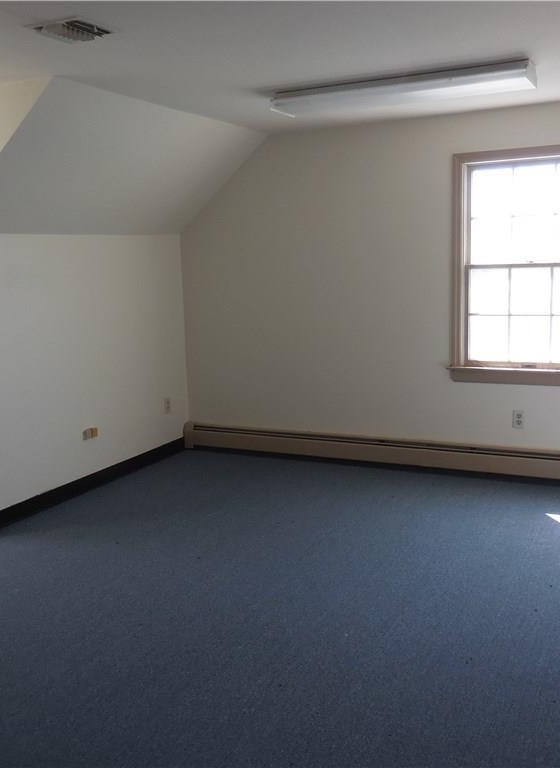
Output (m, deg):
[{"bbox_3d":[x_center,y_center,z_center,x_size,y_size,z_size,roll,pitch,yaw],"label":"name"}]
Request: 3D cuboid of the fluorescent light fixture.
[{"bbox_3d":[0.590,-1.467,3.709,1.282,0.075,0.317,3,11,27],"label":"fluorescent light fixture"}]

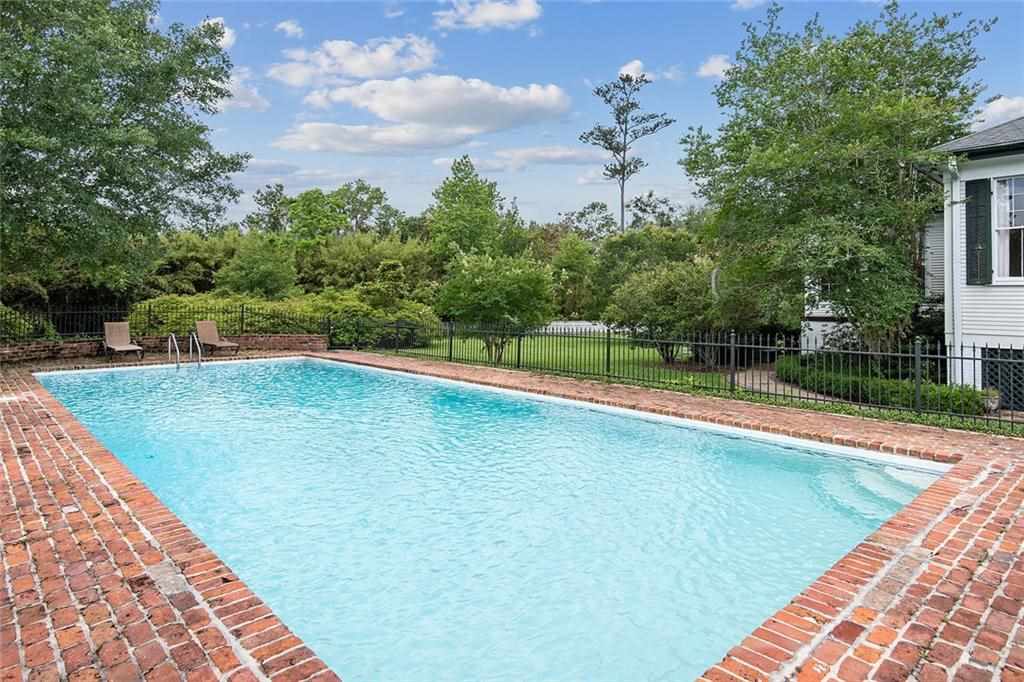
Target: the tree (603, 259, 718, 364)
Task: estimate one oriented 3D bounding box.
[{"bbox_3d":[4.021,-0.799,15.400,3.140,2.870,3.140,0,3,0],"label":"tree"}]

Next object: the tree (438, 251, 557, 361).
[{"bbox_3d":[-0.468,-0.869,15.200,3.210,2.890,3.210,0,3,0],"label":"tree"}]

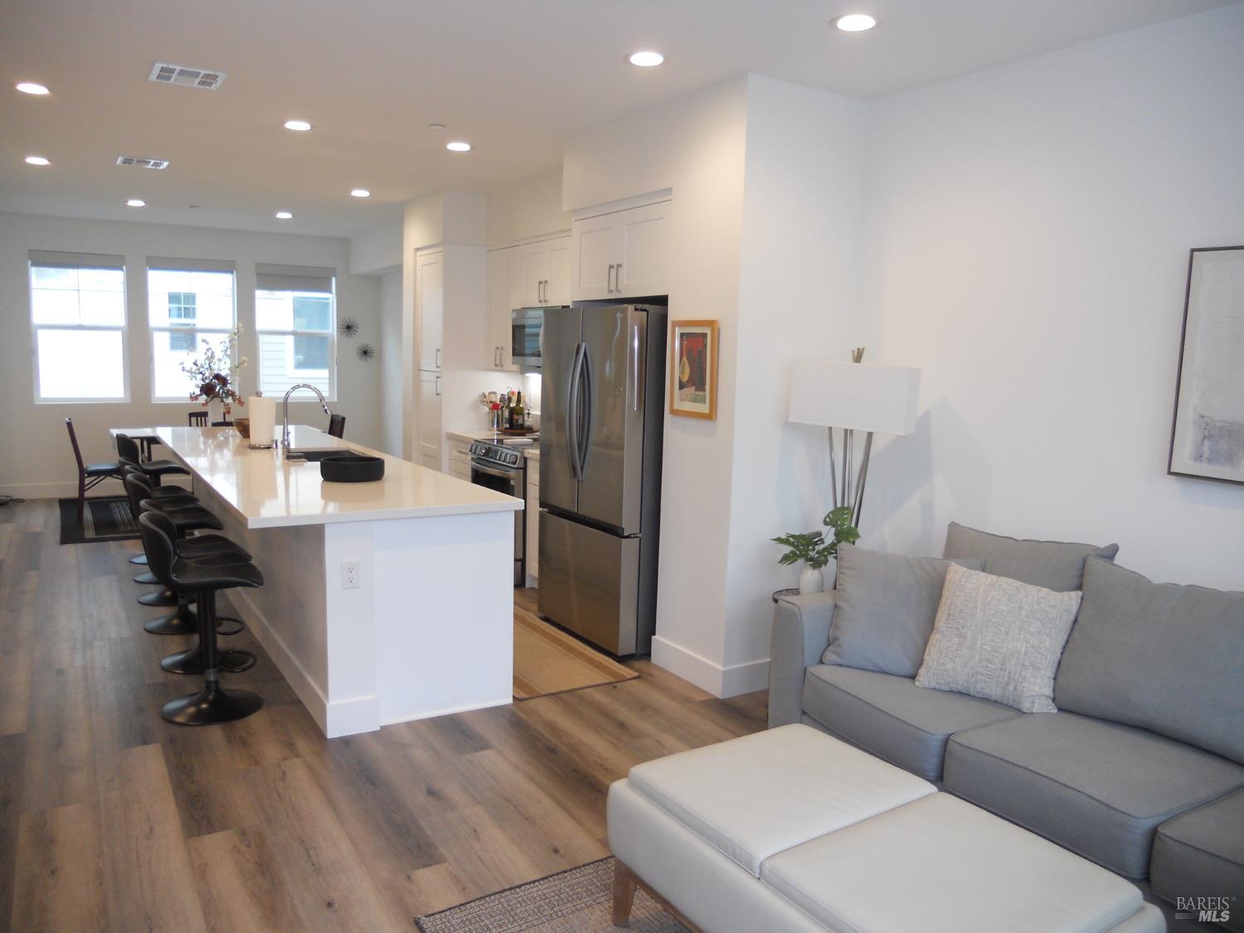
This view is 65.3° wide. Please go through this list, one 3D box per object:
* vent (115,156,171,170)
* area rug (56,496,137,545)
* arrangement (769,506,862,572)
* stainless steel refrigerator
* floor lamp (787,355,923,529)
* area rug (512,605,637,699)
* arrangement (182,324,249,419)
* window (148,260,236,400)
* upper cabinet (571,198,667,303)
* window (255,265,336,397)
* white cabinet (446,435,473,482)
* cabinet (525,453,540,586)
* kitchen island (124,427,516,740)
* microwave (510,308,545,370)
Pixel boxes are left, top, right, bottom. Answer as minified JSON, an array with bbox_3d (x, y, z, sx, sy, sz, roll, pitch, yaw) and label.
[{"bbox_3d":[-3.247,-2.043,6.571,0.290,0.020,0.340,-3,8,-31],"label":"vent"},{"bbox_3d":[-3.781,0.399,8.997,2.490,0.012,2.350,-3,8,-31],"label":"area rug"},{"bbox_3d":[0.817,0.303,4.099,0.316,0.265,0.316,-3,8,-31],"label":"arrangement"},{"bbox_3d":[0.090,0.049,5.304,0.830,1.785,0.915,-3,8,-31],"label":"stainless steel refrigerator"},{"bbox_3d":[0.942,0.314,4.075,0.250,1.610,0.600,-4,9,-37],"label":"floor lamp"},{"bbox_3d":[-0.702,0.916,5.402,0.655,0.012,2.000,-3,8,-31],"label":"area rug"},{"bbox_3d":[-3.640,-0.846,8.684,0.520,0.855,0.480,-3,8,-31],"label":"arrangement"},{"bbox_3d":[-4.483,-1.425,10.181,0.845,1.500,0.100,-3,8,-31],"label":"window"},{"bbox_3d":[0.243,-1.125,5.276,0.630,0.455,1.000,-3,8,-31],"label":"upper cabinet"},{"bbox_3d":[-3.575,-1.463,10.718,0.850,1.500,0.100,-3,8,-31],"label":"window"},{"bbox_3d":[-0.912,0.233,7.306,0.610,0.890,0.515,-3,8,-31],"label":"white cabinet"},{"bbox_3d":[-0.217,0.387,6.156,0.610,0.895,0.560,-3,8,-31],"label":"cabinet"},{"bbox_3d":[-1.973,0.388,5.733,1.140,0.914,4.160,-3,8,-31],"label":"kitchen island"},{"bbox_3d":[-0.412,-0.857,6.650,0.400,0.430,0.760,-3,8,-31],"label":"microwave"}]

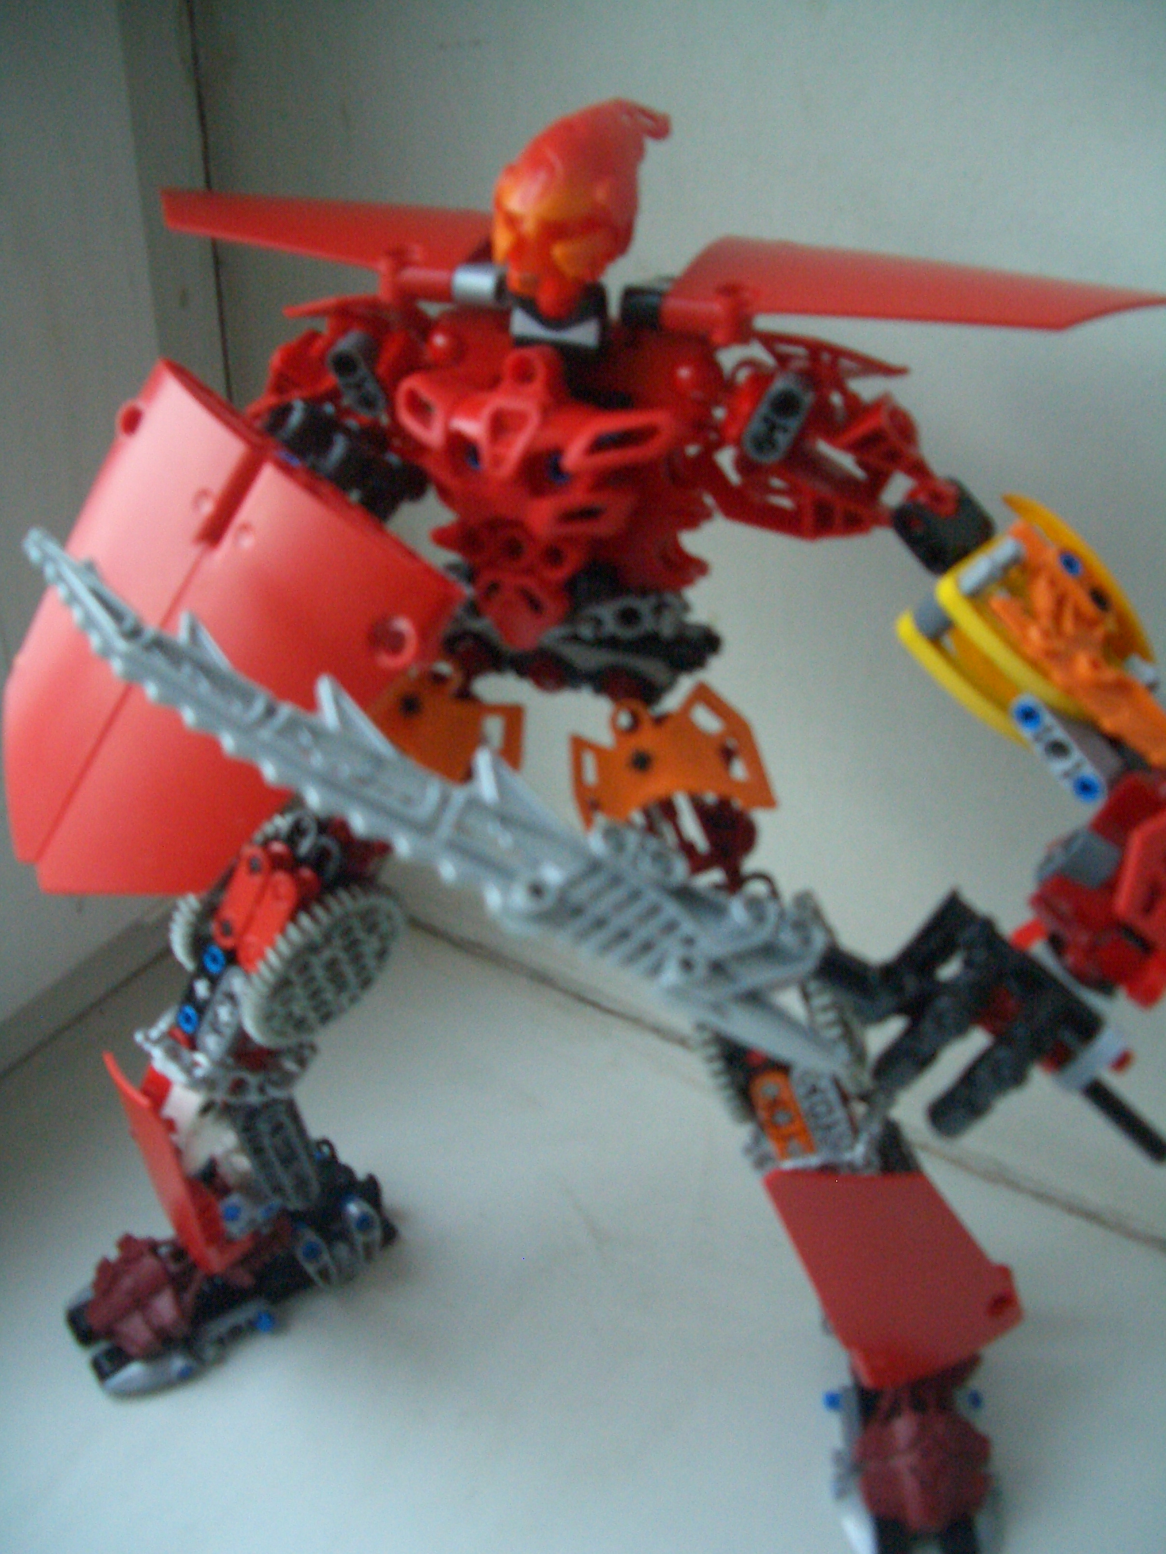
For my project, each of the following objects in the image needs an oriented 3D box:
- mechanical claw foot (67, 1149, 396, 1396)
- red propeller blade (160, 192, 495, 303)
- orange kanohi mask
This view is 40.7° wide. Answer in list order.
[{"bbox_3d":[-0.079,0.105,0.351,0.073,0.026,0.030,-19,38,-27],"label":"mechanical claw foot"},{"bbox_3d":[-0.056,-0.109,0.319,0.086,0.011,0.028,16,48,26],"label":"red propeller blade"},{"bbox_3d":[-0.001,-0.100,0.278,0.028,0.038,0.040,23,39,30],"label":"orange kanohi mask"}]

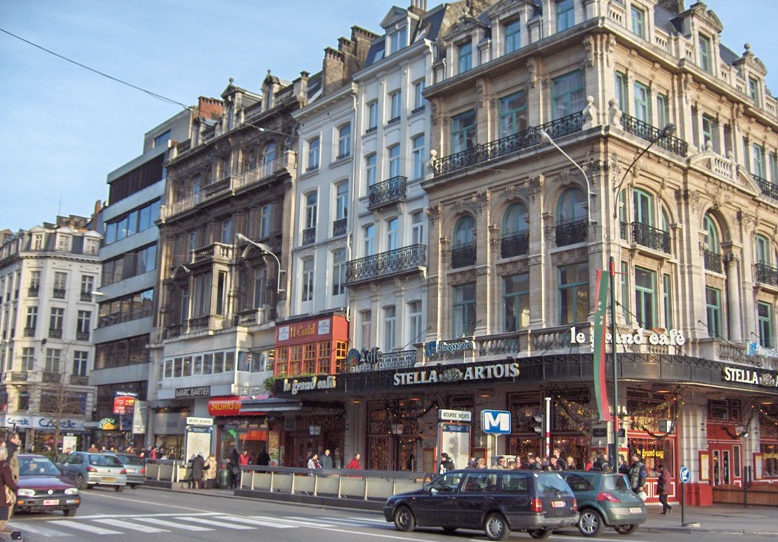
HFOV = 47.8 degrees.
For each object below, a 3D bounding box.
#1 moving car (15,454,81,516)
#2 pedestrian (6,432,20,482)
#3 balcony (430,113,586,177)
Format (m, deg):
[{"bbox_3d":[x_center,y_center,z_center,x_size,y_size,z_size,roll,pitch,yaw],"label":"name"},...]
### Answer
[{"bbox_3d":[-9.200,5.475,22.320,1.695,1.425,4.020,10,-15,-37],"label":"moving car"},{"bbox_3d":[-6.438,3.649,14.974,0.400,1.760,0.500,6,-13,-24],"label":"pedestrian"},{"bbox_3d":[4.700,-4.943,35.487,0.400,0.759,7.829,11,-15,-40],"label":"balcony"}]

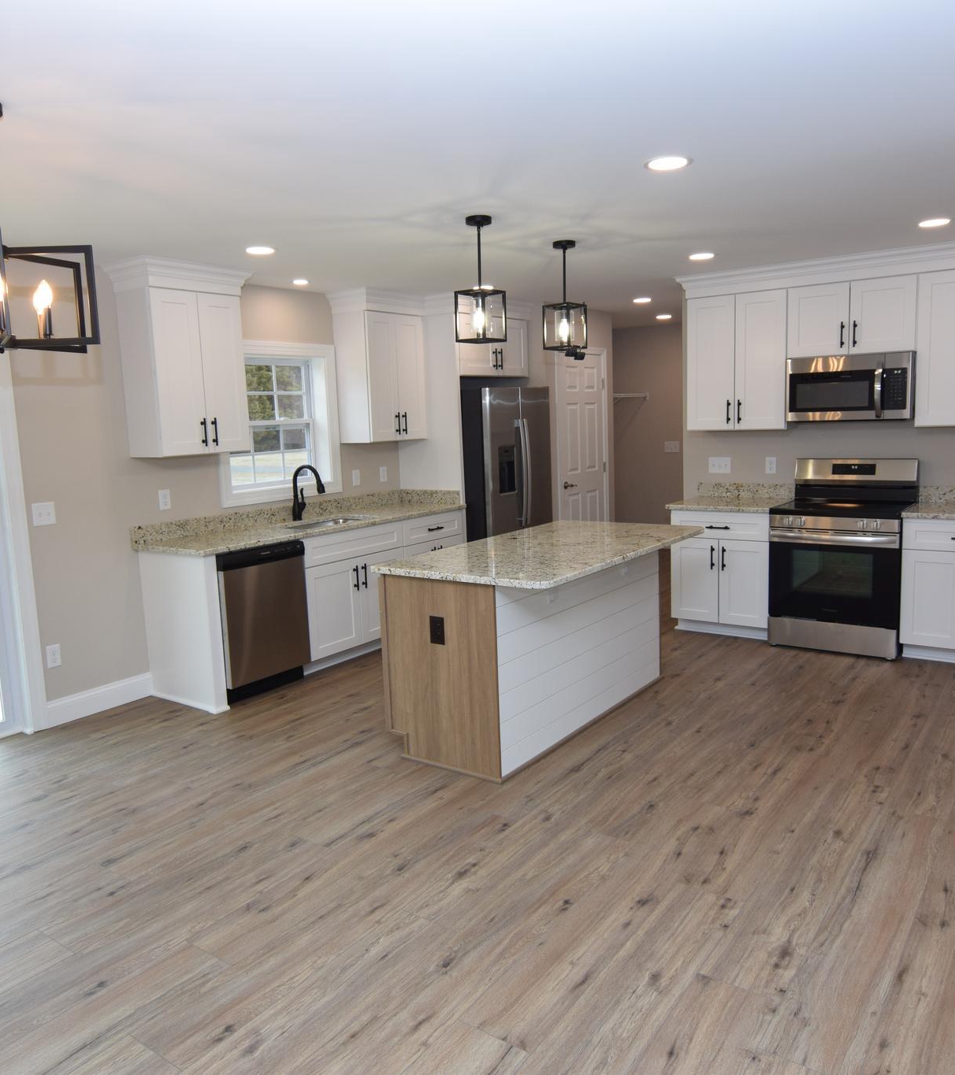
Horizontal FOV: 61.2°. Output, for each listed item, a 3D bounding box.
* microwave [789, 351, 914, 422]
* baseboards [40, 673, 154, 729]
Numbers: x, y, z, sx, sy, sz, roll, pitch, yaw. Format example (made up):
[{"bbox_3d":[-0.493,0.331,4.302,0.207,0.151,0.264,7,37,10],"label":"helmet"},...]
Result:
[{"bbox_3d":[2.437,-0.963,5.214,0.757,0.418,0.378,4,10,36],"label":"microwave"},{"bbox_3d":[-2.111,0.907,4.521,0.017,0.139,0.613,4,10,36],"label":"baseboards"}]

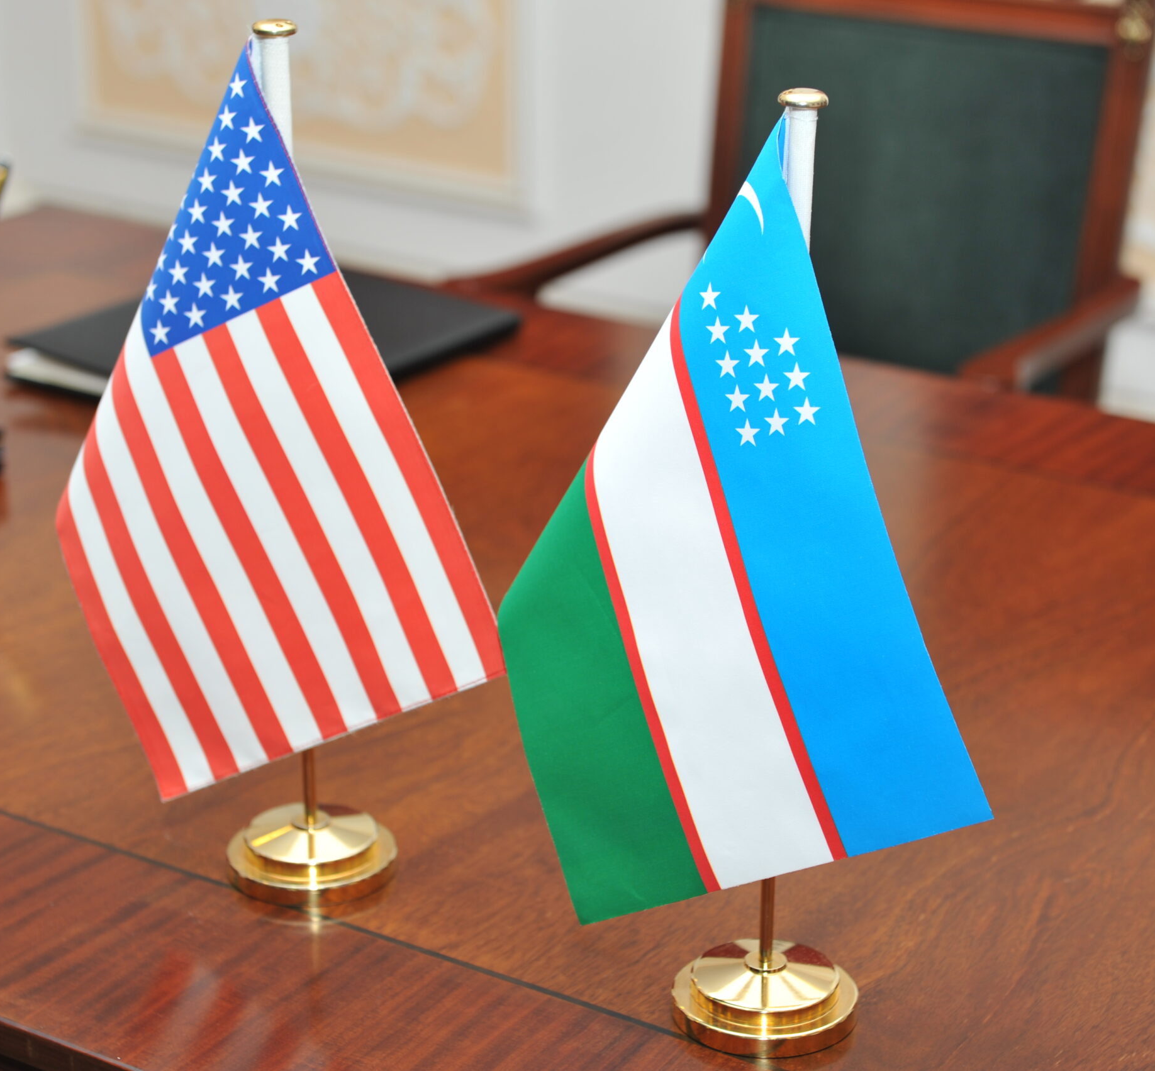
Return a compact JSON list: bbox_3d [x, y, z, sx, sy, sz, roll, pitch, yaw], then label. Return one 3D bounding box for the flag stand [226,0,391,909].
[{"bbox_3d":[-0.132,-0.031,1.477,0.085,0.428,0.085,0,22,0],"label":"flag stand"}]

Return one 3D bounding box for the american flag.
[{"bbox_3d":[-0.140,-0.040,1.439,0.196,0.369,0.085,6,23,14],"label":"american flag"}]

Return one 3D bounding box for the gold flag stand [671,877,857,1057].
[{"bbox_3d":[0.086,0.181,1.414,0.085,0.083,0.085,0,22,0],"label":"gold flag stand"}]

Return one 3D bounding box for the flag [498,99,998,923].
[{"bbox_3d":[0.073,0.007,1.309,0.201,0.360,0.085,2,22,5],"label":"flag"}]

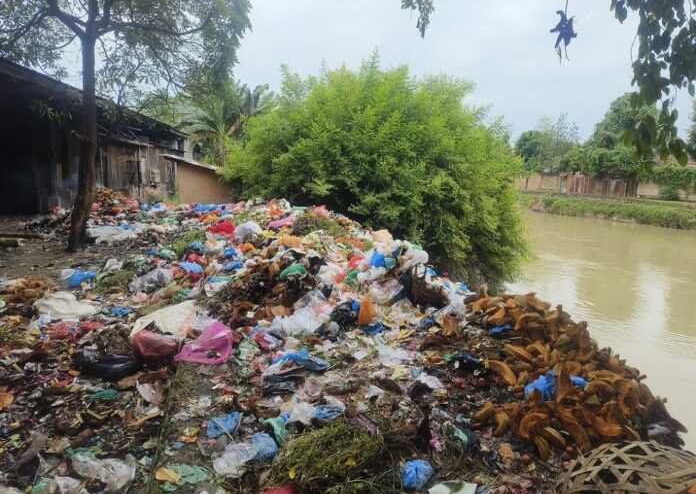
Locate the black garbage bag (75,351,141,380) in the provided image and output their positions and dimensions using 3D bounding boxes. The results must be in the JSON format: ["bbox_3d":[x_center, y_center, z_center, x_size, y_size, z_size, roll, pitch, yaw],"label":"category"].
[{"bbox_3d":[-1.870,0.920,3.600,0.500,0.200,0.340,0,8,0],"label":"black garbage bag"}]

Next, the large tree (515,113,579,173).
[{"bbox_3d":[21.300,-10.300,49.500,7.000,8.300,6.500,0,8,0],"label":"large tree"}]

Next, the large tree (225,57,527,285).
[{"bbox_3d":[0.600,-1.750,9.850,6.300,4.800,5.300,0,8,0],"label":"large tree"}]

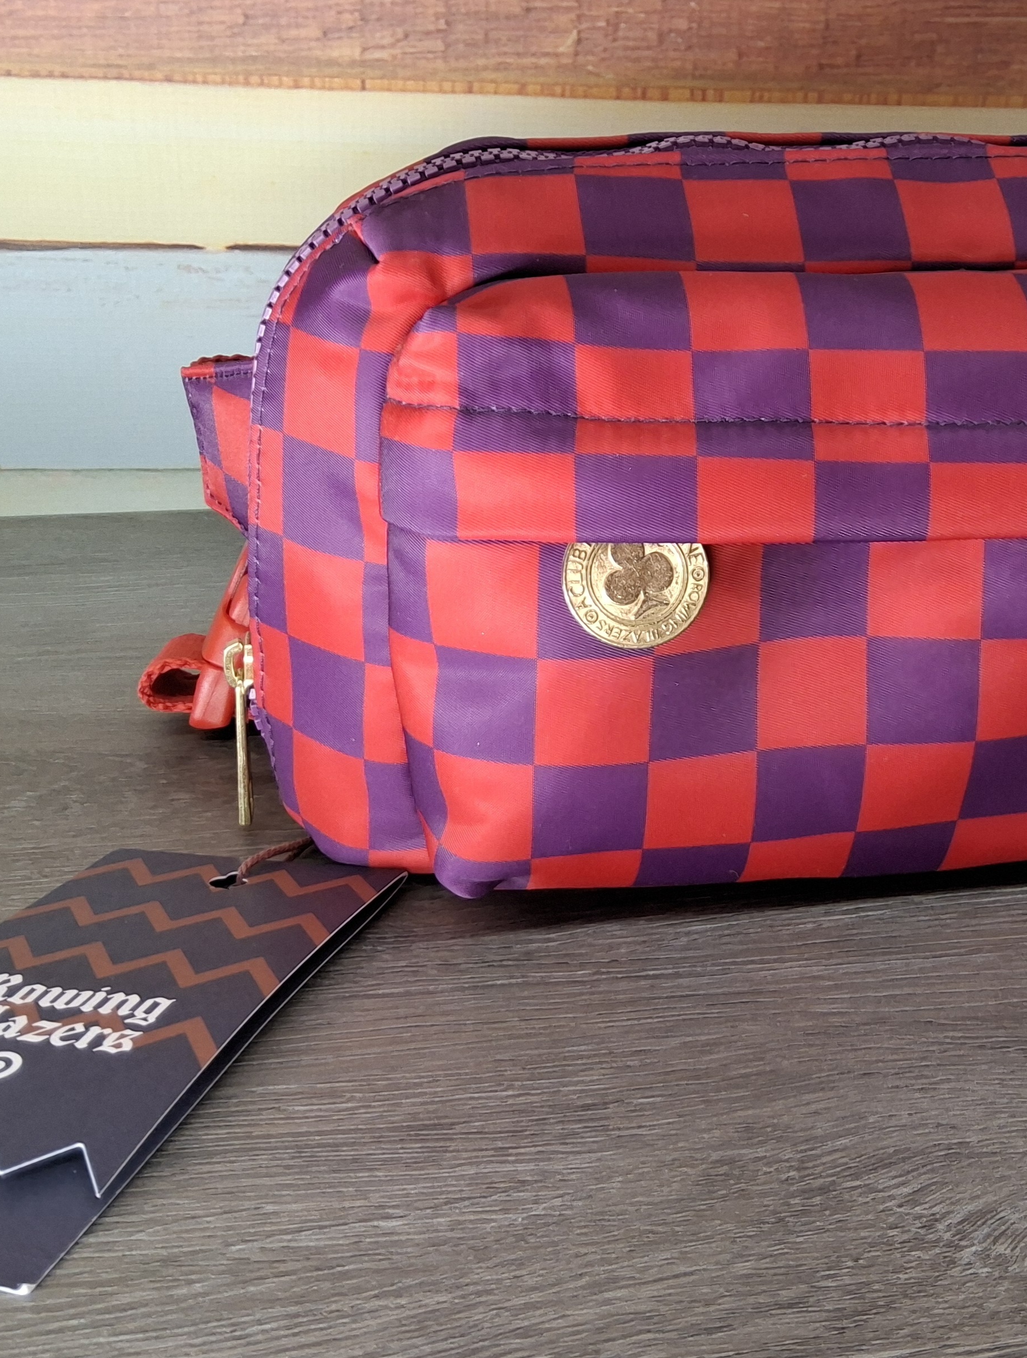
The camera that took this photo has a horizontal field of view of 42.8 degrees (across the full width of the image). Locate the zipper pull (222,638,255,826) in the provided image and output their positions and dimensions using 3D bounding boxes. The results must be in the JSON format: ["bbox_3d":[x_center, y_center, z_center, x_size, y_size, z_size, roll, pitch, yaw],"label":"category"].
[{"bbox_3d":[-0.054,0.011,0.259,0.006,0.038,0.008,-3,17,-9],"label":"zipper pull"}]

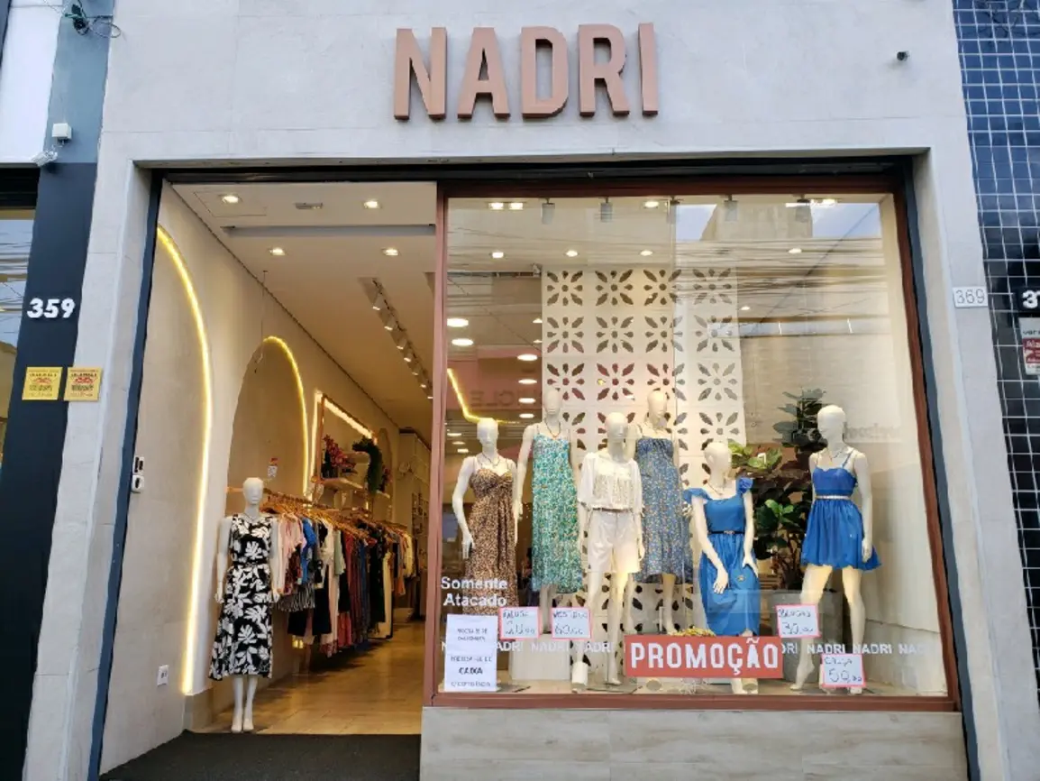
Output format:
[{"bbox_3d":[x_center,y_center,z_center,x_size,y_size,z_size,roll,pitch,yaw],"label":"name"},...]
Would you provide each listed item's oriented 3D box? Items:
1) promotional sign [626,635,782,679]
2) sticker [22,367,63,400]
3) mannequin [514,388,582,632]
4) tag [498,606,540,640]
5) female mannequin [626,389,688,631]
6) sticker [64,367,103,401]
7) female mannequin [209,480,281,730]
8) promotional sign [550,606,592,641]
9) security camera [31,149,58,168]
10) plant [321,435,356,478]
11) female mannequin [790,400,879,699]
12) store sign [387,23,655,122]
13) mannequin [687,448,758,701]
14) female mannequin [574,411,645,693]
[{"bbox_3d":[1.048,1.525,4.465,0.888,0.225,0.008,0,-12,2],"label":"promotional sign"},{"bbox_3d":[-2.715,-0.038,4.443,0.202,0.191,0.010,0,-12,1],"label":"sticker"},{"bbox_3d":[0.208,0.843,5.719,0.480,1.760,0.360,2,-12,-7],"label":"mannequin"},{"bbox_3d":[-0.002,1.355,4.537,0.224,0.185,0.006,0,-12,2],"label":"tag"},{"bbox_3d":[1.005,0.849,5.759,0.450,1.772,0.370,2,-12,-11],"label":"female mannequin"},{"bbox_3d":[-2.510,-0.037,4.484,0.200,0.194,0.008,0,-12,2],"label":"sticker"},{"bbox_3d":[-2.002,1.538,5.748,0.480,1.770,0.330,2,-12,-11],"label":"female mannequin"},{"bbox_3d":[0.301,1.349,4.534,0.208,0.176,0.005,0,-12,1],"label":"promotional sign"},{"bbox_3d":[-2.861,-1.391,4.702,0.135,0.066,0.066,-37,7,-29],"label":"security camera"},{"bbox_3d":[-2.131,0.781,9.211,0.360,0.500,0.380,0,-12,2],"label":"plant"},{"bbox_3d":[1.972,0.944,4.887,0.500,1.754,0.400,-10,-15,38],"label":"female mannequin"},{"bbox_3d":[0.030,-1.941,4.766,1.580,0.590,0.065,0,-12,2],"label":"store sign"},{"bbox_3d":[1.292,1.078,4.999,0.460,1.550,0.560,0,-12,1],"label":"mannequin"},{"bbox_3d":[0.553,0.969,4.889,0.430,1.680,0.370,2,-12,-7],"label":"female mannequin"}]

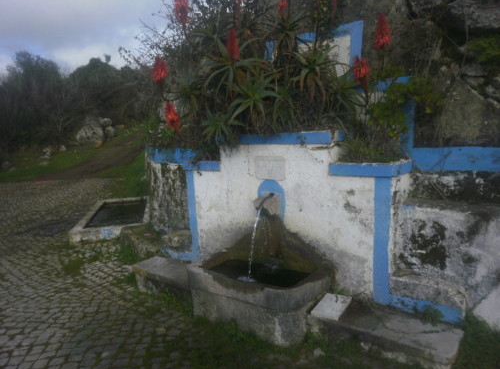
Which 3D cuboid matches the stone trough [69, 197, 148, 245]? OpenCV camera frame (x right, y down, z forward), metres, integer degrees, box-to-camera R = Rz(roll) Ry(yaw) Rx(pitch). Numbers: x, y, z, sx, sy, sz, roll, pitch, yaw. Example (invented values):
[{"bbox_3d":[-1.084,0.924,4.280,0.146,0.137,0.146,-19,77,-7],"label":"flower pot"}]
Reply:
[{"bbox_3d":[-2.832,0.666,7.930,1.230,0.232,3.534,-3,6,-16],"label":"stone trough"}]

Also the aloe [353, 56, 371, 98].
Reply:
[{"bbox_3d":[0.921,-0.892,3.100,0.134,0.322,0.134,-2,6,0],"label":"aloe"}]

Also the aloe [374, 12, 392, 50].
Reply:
[{"bbox_3d":[1.173,-1.345,3.300,0.150,0.294,0.150,-2,6,0],"label":"aloe"}]

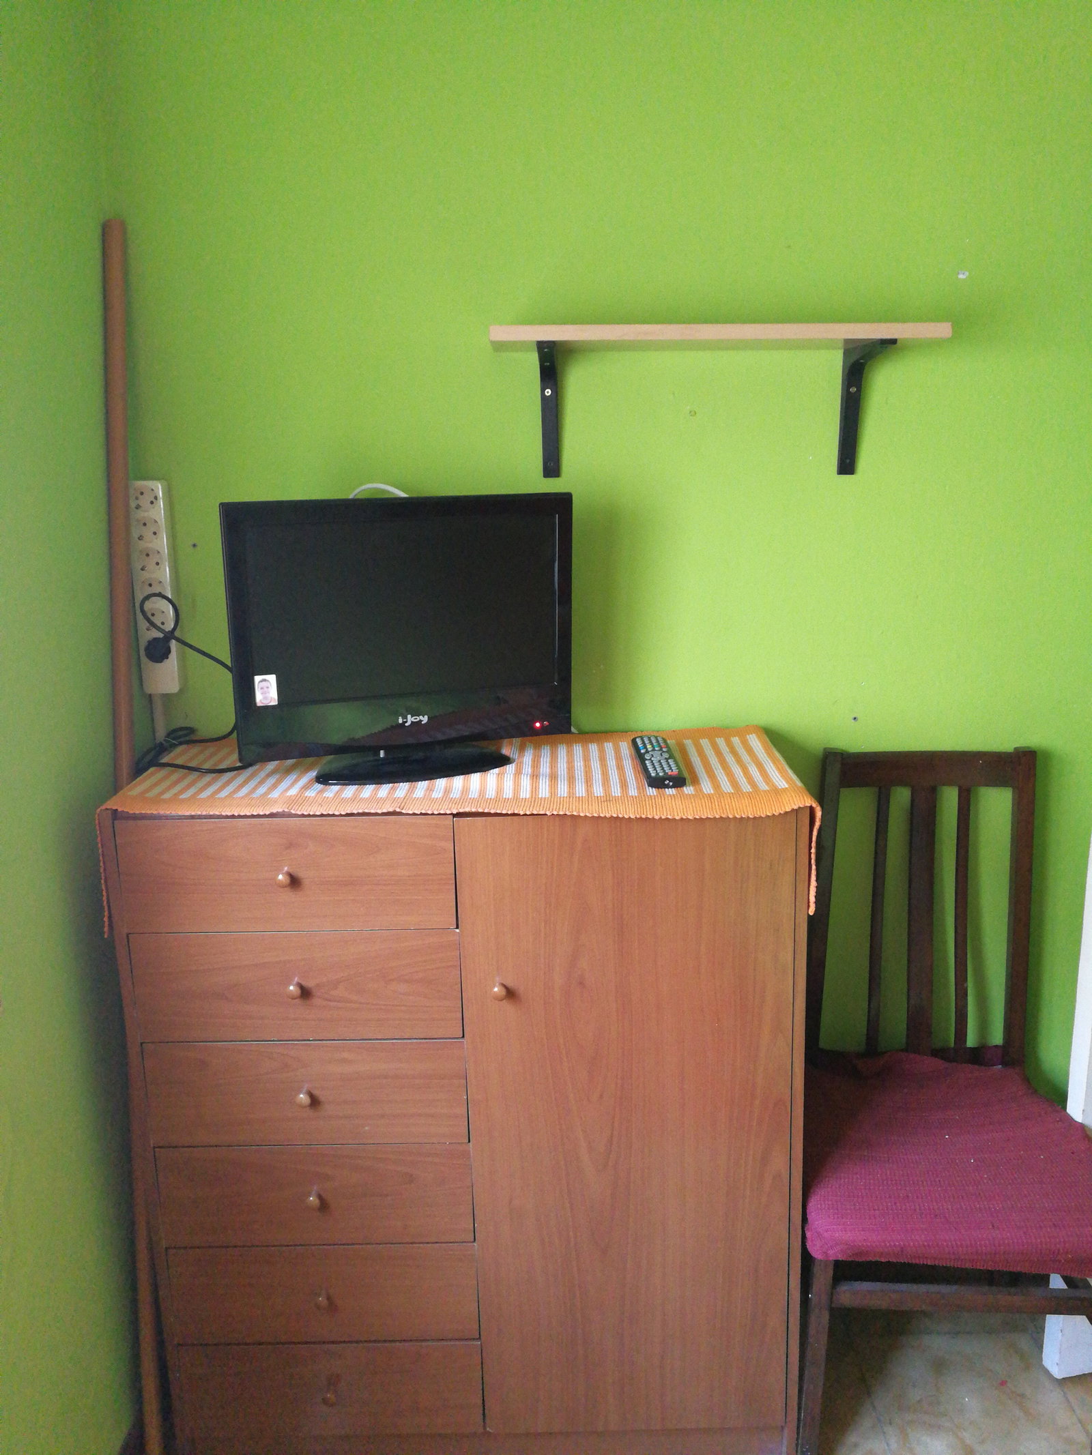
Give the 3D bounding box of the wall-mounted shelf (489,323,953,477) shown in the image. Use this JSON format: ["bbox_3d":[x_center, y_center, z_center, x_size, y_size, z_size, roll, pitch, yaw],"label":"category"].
[{"bbox_3d":[0.225,-0.442,1.562,0.592,0.194,0.185,-1,13,-1],"label":"wall-mounted shelf"}]

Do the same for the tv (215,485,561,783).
[{"bbox_3d":[-0.186,-0.122,1.510,0.456,0.360,0.150,-6,14,-20],"label":"tv"}]

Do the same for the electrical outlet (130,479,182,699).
[{"bbox_3d":[-0.567,-0.204,1.650,0.053,0.303,0.042,-1,13,-1],"label":"electrical outlet"}]

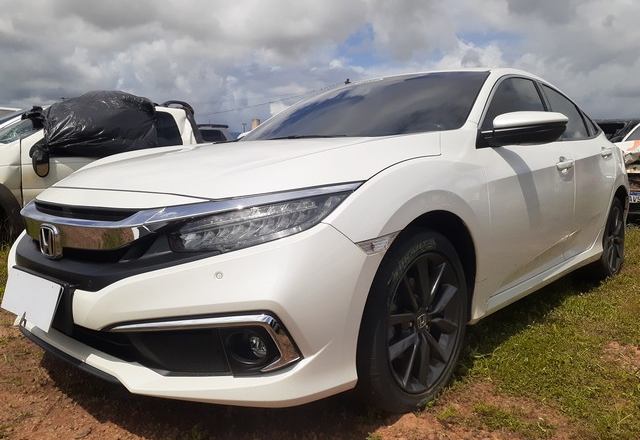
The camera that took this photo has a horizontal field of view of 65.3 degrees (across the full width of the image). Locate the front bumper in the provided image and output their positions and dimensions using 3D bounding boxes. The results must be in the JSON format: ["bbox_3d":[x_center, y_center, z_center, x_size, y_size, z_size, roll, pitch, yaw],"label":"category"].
[{"bbox_3d":[-0.690,0.212,1.763,1.770,0.470,0.590,4,7,41],"label":"front bumper"}]

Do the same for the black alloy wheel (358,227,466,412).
[{"bbox_3d":[0.276,0.328,1.696,0.220,0.645,0.645,4,7,43],"label":"black alloy wheel"}]

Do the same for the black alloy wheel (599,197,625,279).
[{"bbox_3d":[2.078,0.148,3.699,0.220,0.645,0.645,4,7,41],"label":"black alloy wheel"}]

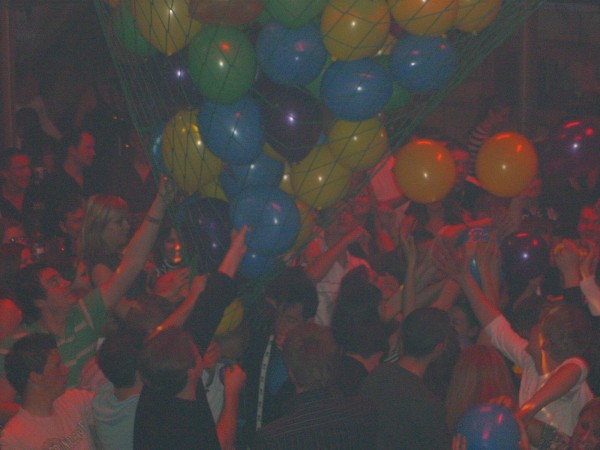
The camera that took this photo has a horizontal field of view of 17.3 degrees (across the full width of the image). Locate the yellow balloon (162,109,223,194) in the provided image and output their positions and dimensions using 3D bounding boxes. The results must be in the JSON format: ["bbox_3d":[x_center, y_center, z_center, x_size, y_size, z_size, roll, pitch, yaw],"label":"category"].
[{"bbox_3d":[-0.441,-0.301,8.100,0.246,0.353,0.246,0,10,0],"label":"yellow balloon"}]

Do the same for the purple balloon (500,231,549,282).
[{"bbox_3d":[1.091,0.153,9.600,0.238,0.253,0.238,0,10,0],"label":"purple balloon"}]

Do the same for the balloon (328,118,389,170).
[{"bbox_3d":[0.246,-0.346,8.300,0.252,0.252,0.252,0,10,0],"label":"balloon"}]

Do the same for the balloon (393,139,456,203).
[{"bbox_3d":[0.531,-0.230,8.400,0.264,0.276,0.264,0,10,0],"label":"balloon"}]

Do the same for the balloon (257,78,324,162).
[{"bbox_3d":[-0.034,-0.385,7.350,0.242,0.305,0.242,0,8,0],"label":"balloon"}]

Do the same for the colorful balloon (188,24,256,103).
[{"bbox_3d":[-0.282,-0.581,7.200,0.248,0.281,0.248,0,8,0],"label":"colorful balloon"}]

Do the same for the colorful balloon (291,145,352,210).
[{"bbox_3d":[0.079,-0.175,7.300,0.229,0.244,0.229,0,8,0],"label":"colorful balloon"}]

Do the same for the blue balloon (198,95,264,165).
[{"bbox_3d":[-0.278,-0.392,7.950,0.262,0.306,0.262,0,10,0],"label":"blue balloon"}]

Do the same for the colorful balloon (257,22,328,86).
[{"bbox_3d":[-0.031,-0.707,8.100,0.291,0.279,0.291,0,10,0],"label":"colorful balloon"}]

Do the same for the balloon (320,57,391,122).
[{"bbox_3d":[0.206,-0.494,7.200,0.262,0.226,0.262,0,8,0],"label":"balloon"}]

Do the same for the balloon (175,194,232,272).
[{"bbox_3d":[-0.345,0.031,7.300,0.233,0.281,0.233,0,8,0],"label":"balloon"}]

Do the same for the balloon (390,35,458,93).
[{"bbox_3d":[0.510,-0.666,8.100,0.279,0.254,0.279,0,10,0],"label":"balloon"}]

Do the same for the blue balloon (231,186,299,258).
[{"bbox_3d":[-0.122,-0.013,7.100,0.252,0.252,0.252,0,8,0],"label":"blue balloon"}]

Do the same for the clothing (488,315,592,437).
[{"bbox_3d":[0.929,0.583,7.700,0.400,0.470,0.440,-3,10,-16],"label":"clothing"}]

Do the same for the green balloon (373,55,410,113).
[{"bbox_3d":[0.298,-0.541,7.400,0.247,0.247,0.247,0,8,0],"label":"green balloon"}]

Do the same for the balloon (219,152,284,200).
[{"bbox_3d":[-0.196,-0.183,8.150,0.268,0.264,0.268,0,10,0],"label":"balloon"}]

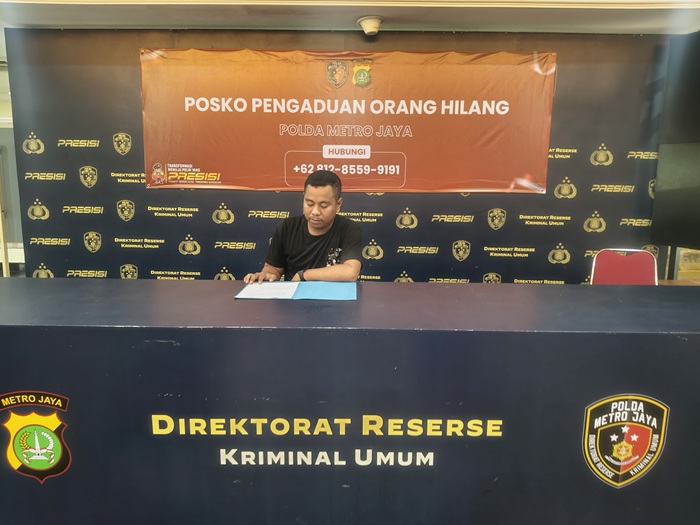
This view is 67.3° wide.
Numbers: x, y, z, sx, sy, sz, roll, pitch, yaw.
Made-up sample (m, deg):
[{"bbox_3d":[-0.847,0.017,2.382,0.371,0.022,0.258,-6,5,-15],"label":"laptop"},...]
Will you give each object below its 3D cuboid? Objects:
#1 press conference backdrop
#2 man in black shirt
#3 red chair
[{"bbox_3d":[-0.052,-0.547,3.975,4.900,2.270,0.080,1,9,1],"label":"press conference backdrop"},{"bbox_3d":[-0.204,0.181,2.615,0.560,1.260,0.700,2,9,8],"label":"man in black shirt"},{"bbox_3d":[1.719,0.349,3.241,0.450,0.810,0.490,2,9,8],"label":"red chair"}]

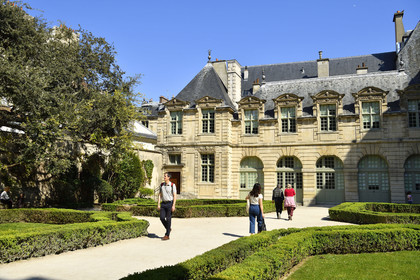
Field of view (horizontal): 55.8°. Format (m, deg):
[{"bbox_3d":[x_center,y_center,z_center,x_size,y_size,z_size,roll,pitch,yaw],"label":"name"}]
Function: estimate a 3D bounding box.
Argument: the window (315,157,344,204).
[{"bbox_3d":[10.227,3.406,33.663,2.274,4.080,0.300,-2,-8,22],"label":"window"}]

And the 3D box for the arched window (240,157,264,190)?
[{"bbox_3d":[3.438,2.595,31.869,2.050,2.500,0.300,-2,-7,24],"label":"arched window"}]

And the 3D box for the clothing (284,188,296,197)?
[{"bbox_3d":[3.705,2.415,18.278,0.500,0.400,0.300,-1,-7,12],"label":"clothing"}]

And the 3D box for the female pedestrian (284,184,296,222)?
[{"bbox_3d":[3.672,2.857,18.125,0.500,1.600,0.380,-1,-6,13],"label":"female pedestrian"}]

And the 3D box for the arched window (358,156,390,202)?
[{"bbox_3d":[13.415,3.418,32.370,2.406,4.290,0.300,-2,-8,22],"label":"arched window"}]

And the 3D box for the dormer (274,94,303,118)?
[{"bbox_3d":[6.310,-2.595,31.339,2.460,1.960,1.100,-2,-7,24],"label":"dormer"}]

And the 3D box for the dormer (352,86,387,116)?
[{"bbox_3d":[11.729,-2.773,28.946,2.420,2.000,1.100,-2,-7,24],"label":"dormer"}]

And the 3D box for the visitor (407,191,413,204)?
[{"bbox_3d":[13.070,3.997,25.931,0.380,1.250,0.330,3,-7,-18],"label":"visitor"}]

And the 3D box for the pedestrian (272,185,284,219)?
[{"bbox_3d":[3.388,3.050,19.646,0.560,1.680,0.400,-1,-7,12],"label":"pedestrian"}]

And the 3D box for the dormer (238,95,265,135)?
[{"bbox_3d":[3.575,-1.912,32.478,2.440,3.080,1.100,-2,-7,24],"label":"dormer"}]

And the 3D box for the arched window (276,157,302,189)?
[{"bbox_3d":[6.191,2.498,30.654,2.050,2.500,0.300,-2,-7,24],"label":"arched window"}]

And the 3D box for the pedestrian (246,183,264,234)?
[{"bbox_3d":[1.453,2.195,12.602,0.520,1.640,0.370,0,-6,10],"label":"pedestrian"}]

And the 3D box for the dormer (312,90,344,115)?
[{"bbox_3d":[10.330,-3.034,34.506,2.624,2.183,1.000,-2,-8,22],"label":"dormer"}]

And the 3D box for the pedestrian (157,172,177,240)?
[{"bbox_3d":[-1.129,1.748,10.474,0.500,1.760,0.400,-1,-7,18],"label":"pedestrian"}]

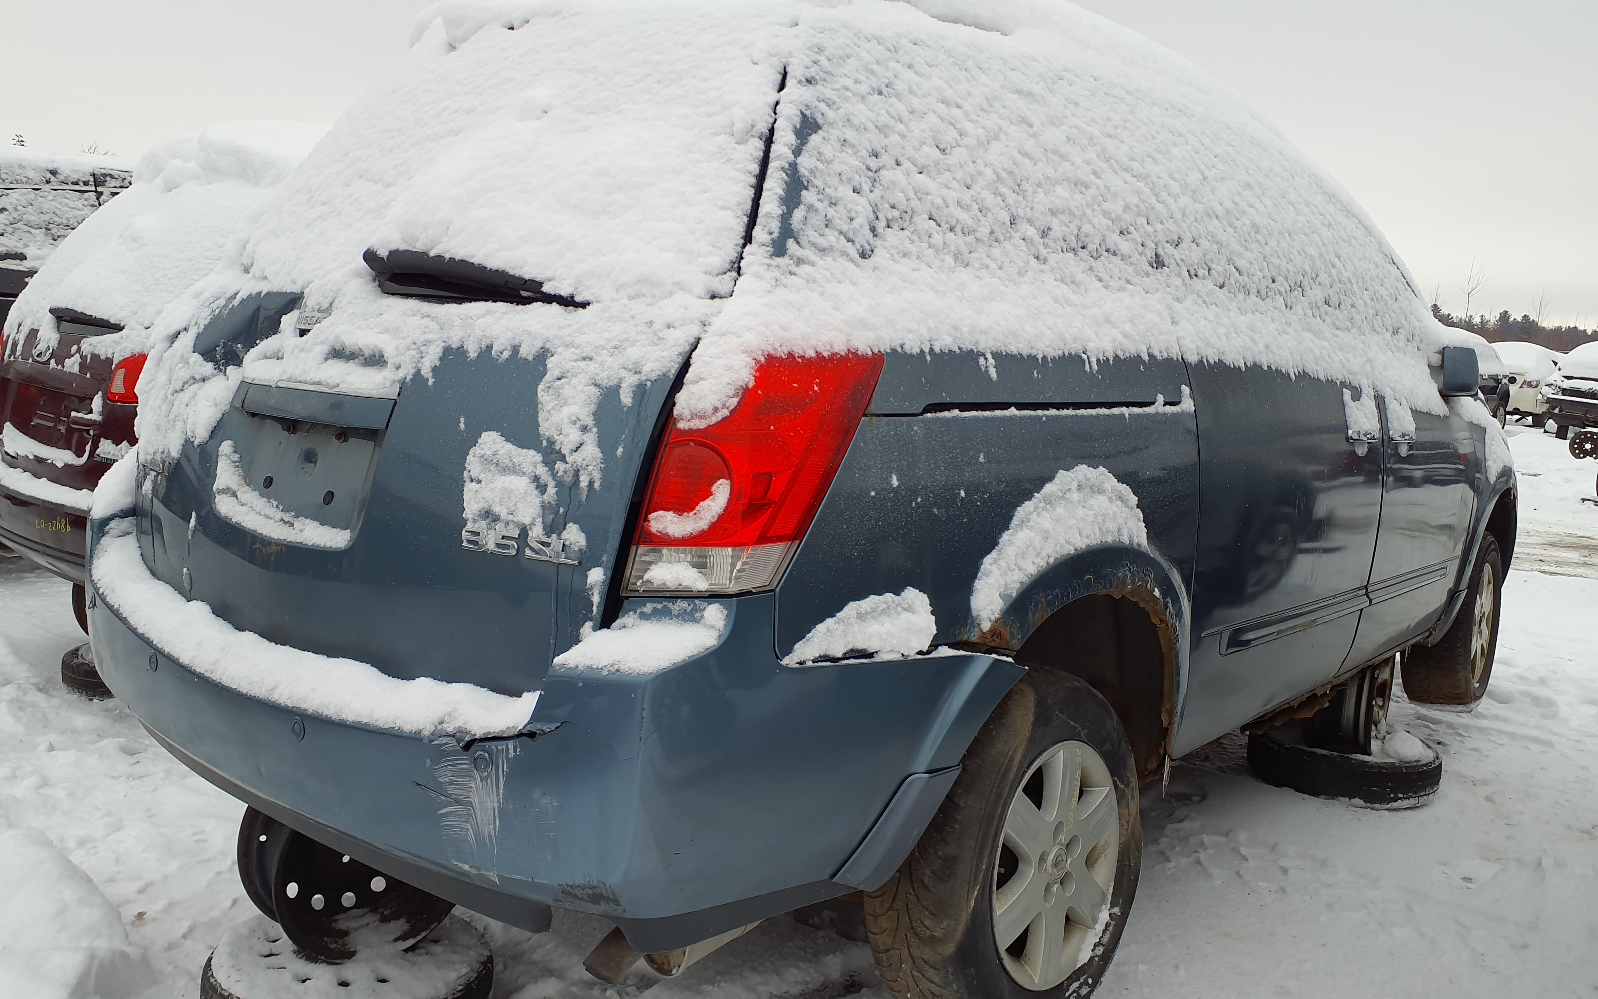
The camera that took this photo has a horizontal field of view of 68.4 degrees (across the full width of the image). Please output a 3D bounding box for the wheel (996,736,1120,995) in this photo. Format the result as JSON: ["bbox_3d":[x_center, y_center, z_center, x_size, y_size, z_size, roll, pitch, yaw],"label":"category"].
[{"bbox_3d":[0.415,0.664,2.208,0.175,0.445,0.445,3,6,43],"label":"wheel"}]

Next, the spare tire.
[{"bbox_3d":[1.710,0.819,3.700,0.556,0.145,0.556,3,7,25],"label":"spare tire"}]

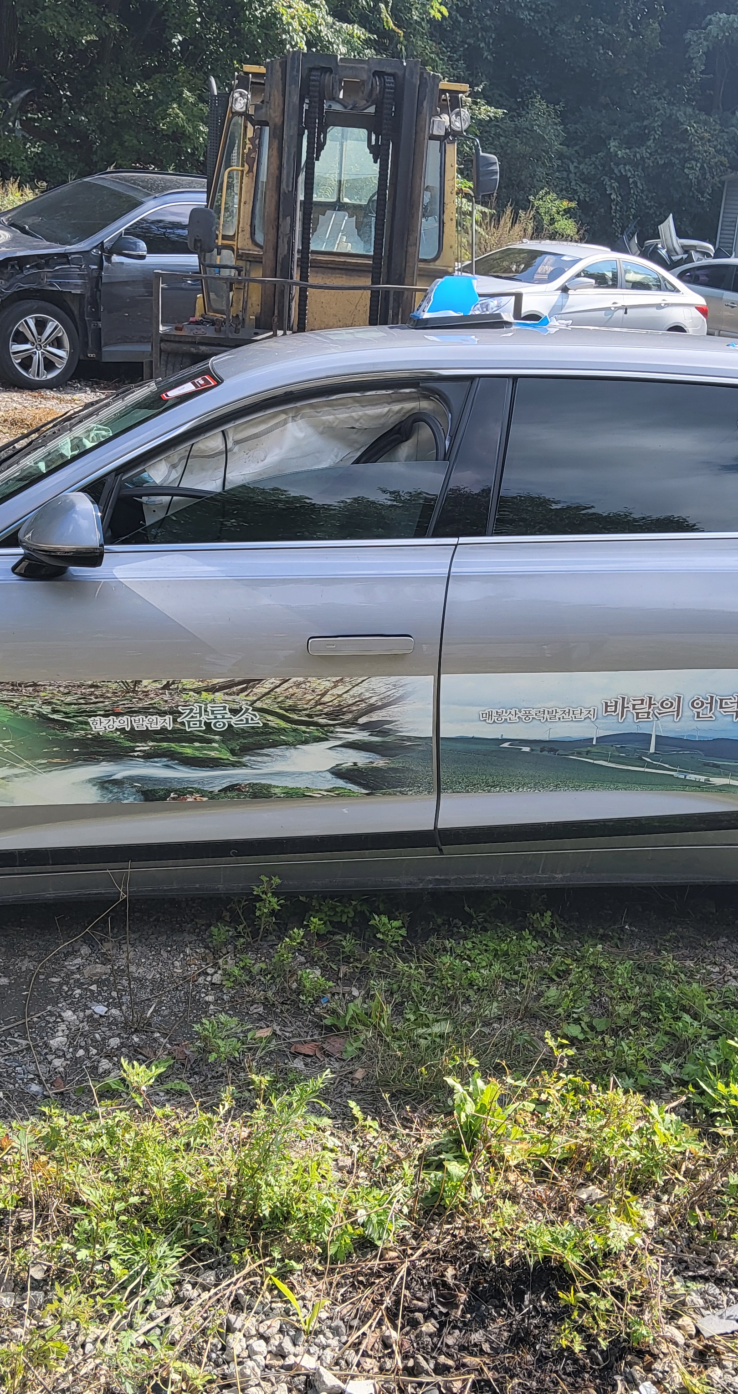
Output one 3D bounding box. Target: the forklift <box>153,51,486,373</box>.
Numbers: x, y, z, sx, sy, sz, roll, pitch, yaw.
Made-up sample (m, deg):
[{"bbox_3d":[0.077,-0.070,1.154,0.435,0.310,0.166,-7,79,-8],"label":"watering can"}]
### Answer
[{"bbox_3d":[-0.392,-3.054,9.800,1.650,2.450,3.100,-4,20,-15],"label":"forklift"}]

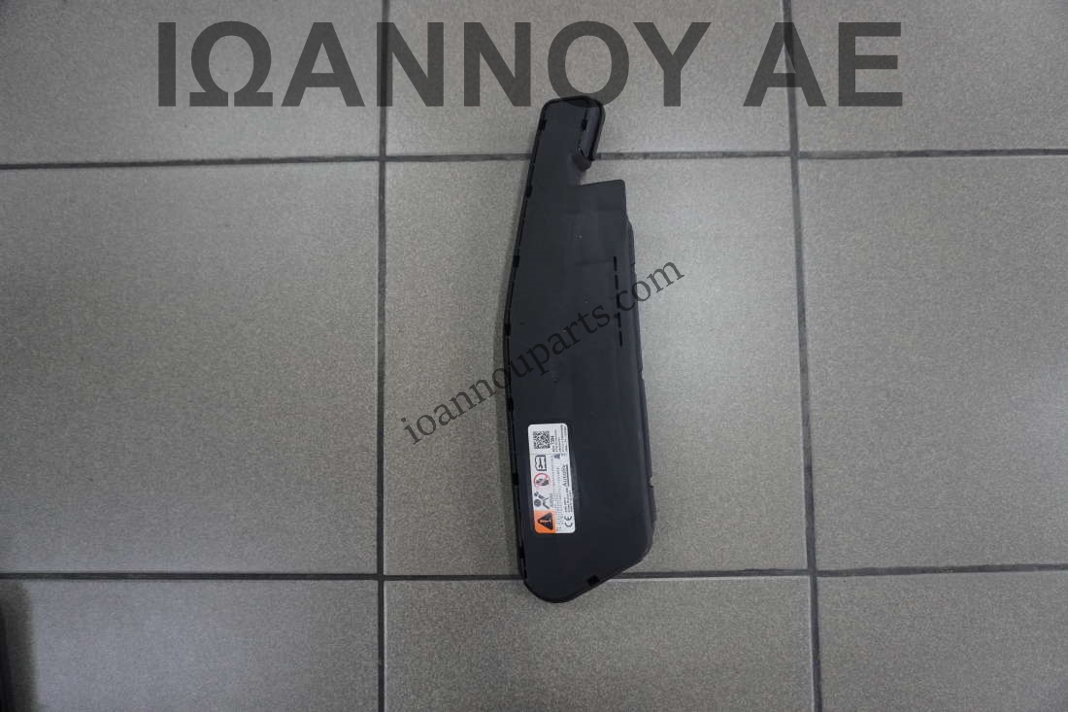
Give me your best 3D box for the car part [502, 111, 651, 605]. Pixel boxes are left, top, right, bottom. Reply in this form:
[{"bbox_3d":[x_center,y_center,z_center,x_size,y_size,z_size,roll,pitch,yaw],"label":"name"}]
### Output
[{"bbox_3d":[0.031,-0.010,0.553,0.106,0.042,0.388,-4,86,0],"label":"car part"}]

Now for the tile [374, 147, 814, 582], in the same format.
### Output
[{"bbox_3d":[0.047,0.005,0.577,0.333,0.009,0.333,-1,86,0],"label":"tile"}]

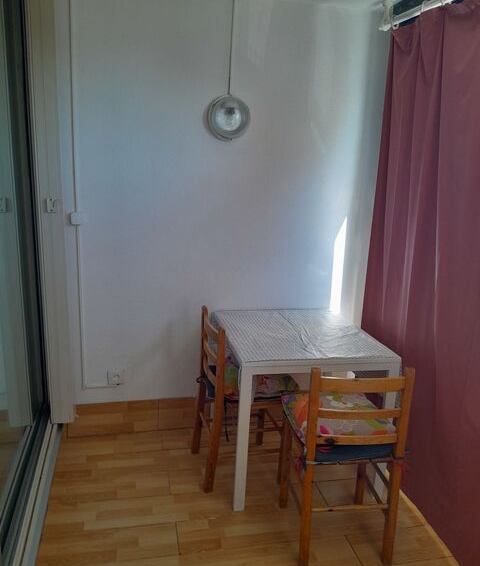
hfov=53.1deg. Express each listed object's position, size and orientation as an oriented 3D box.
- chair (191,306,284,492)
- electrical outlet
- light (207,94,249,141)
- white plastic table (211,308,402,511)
[{"bbox_3d":[-0.001,0.556,2.454,0.425,0.850,0.410,-1,15,-16],"label":"chair"},{"bbox_3d":[-0.693,0.528,2.669,0.083,0.083,0.036,0,15,-13],"label":"electrical outlet"},{"bbox_3d":[-0.043,-0.833,2.423,0.222,0.222,0.092,0,15,-13],"label":"light"},{"bbox_3d":[0.275,0.604,2.546,0.750,0.740,0.740,0,15,-12],"label":"white plastic table"}]

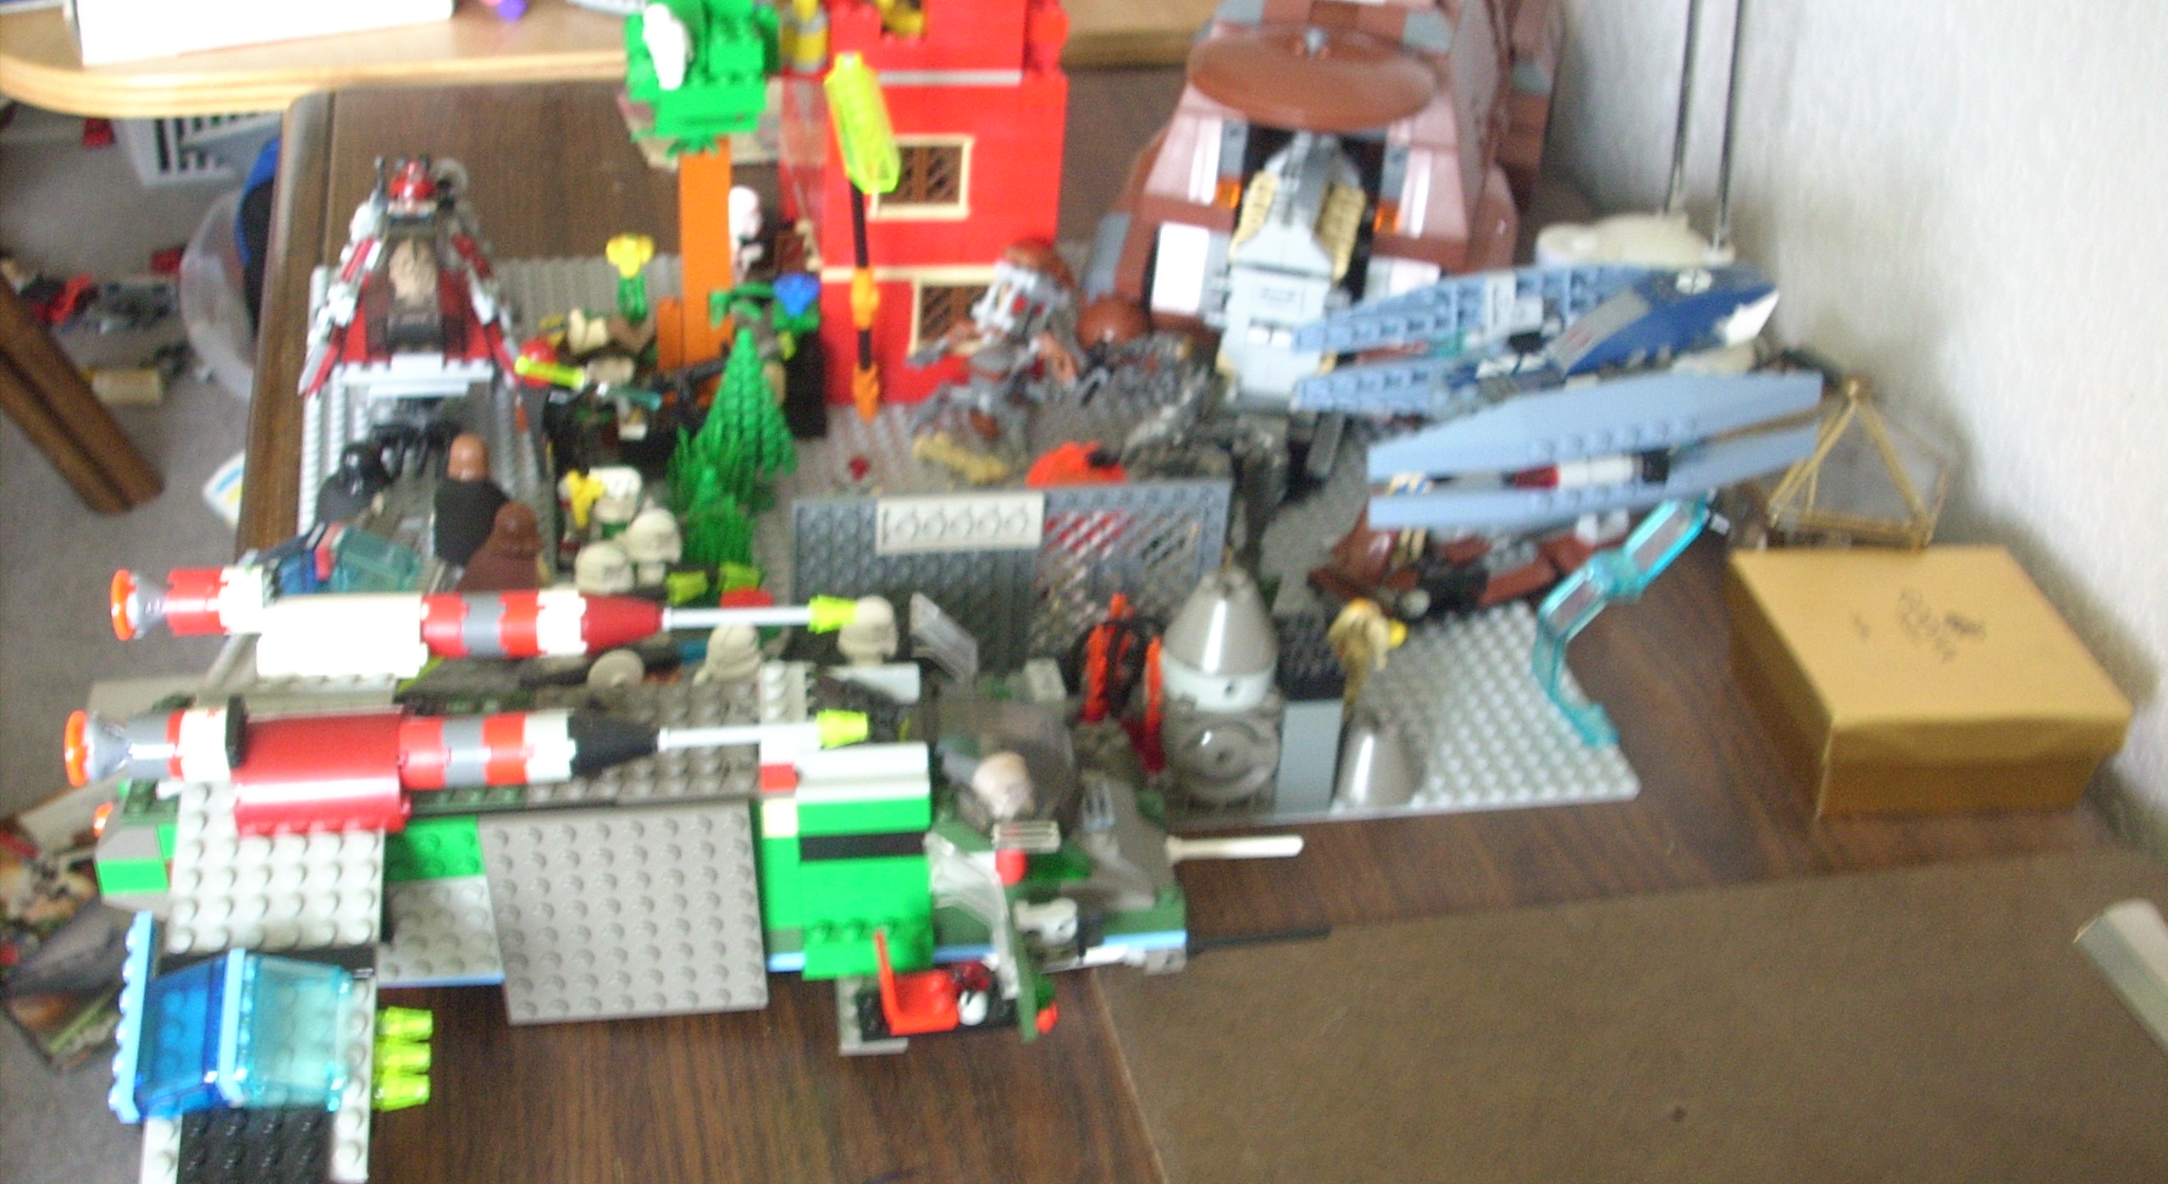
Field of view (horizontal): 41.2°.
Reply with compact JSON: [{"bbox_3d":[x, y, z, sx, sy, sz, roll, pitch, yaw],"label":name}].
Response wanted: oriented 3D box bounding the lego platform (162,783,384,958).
[{"bbox_3d":[-0.187,0.063,0.671,0.048,0.005,0.048,-3,54,-4],"label":"lego platform"}]

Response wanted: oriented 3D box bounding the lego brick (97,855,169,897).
[{"bbox_3d":[-0.225,0.064,0.684,0.016,0.010,0.009,-3,36,-4],"label":"lego brick"}]

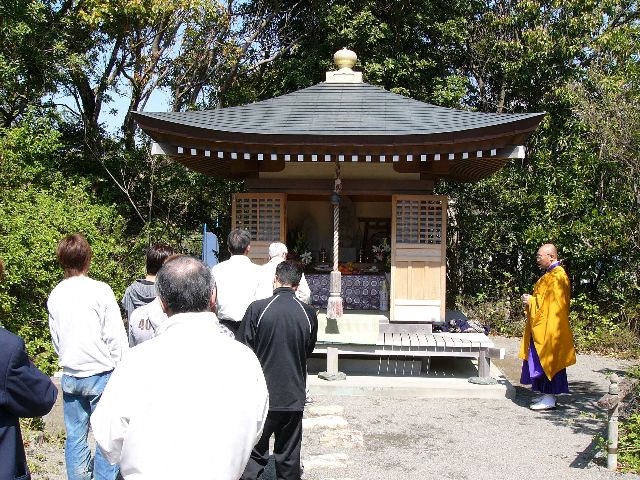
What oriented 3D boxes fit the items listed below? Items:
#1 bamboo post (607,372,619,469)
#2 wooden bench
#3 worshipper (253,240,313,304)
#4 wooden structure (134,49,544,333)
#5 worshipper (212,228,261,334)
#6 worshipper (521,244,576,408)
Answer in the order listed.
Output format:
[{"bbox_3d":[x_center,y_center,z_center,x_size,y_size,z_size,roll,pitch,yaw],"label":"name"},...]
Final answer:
[{"bbox_3d":[2.160,1.338,5.460,0.068,0.710,0.068,1,0,0],"label":"bamboo post"},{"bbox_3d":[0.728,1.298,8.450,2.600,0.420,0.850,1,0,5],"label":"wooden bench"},{"bbox_3d":[-0.342,0.836,6.580,0.460,1.620,0.340,1,0,14],"label":"worshipper"},{"bbox_3d":[0.306,-0.520,9.850,4.300,4.100,4.300,1,0,5],"label":"wooden structure"},{"bbox_3d":[-0.650,0.785,5.750,0.460,1.710,0.320,1,0,10],"label":"worshipper"},{"bbox_3d":[2.335,0.874,7.600,0.550,1.660,0.520,1,0,7],"label":"worshipper"}]

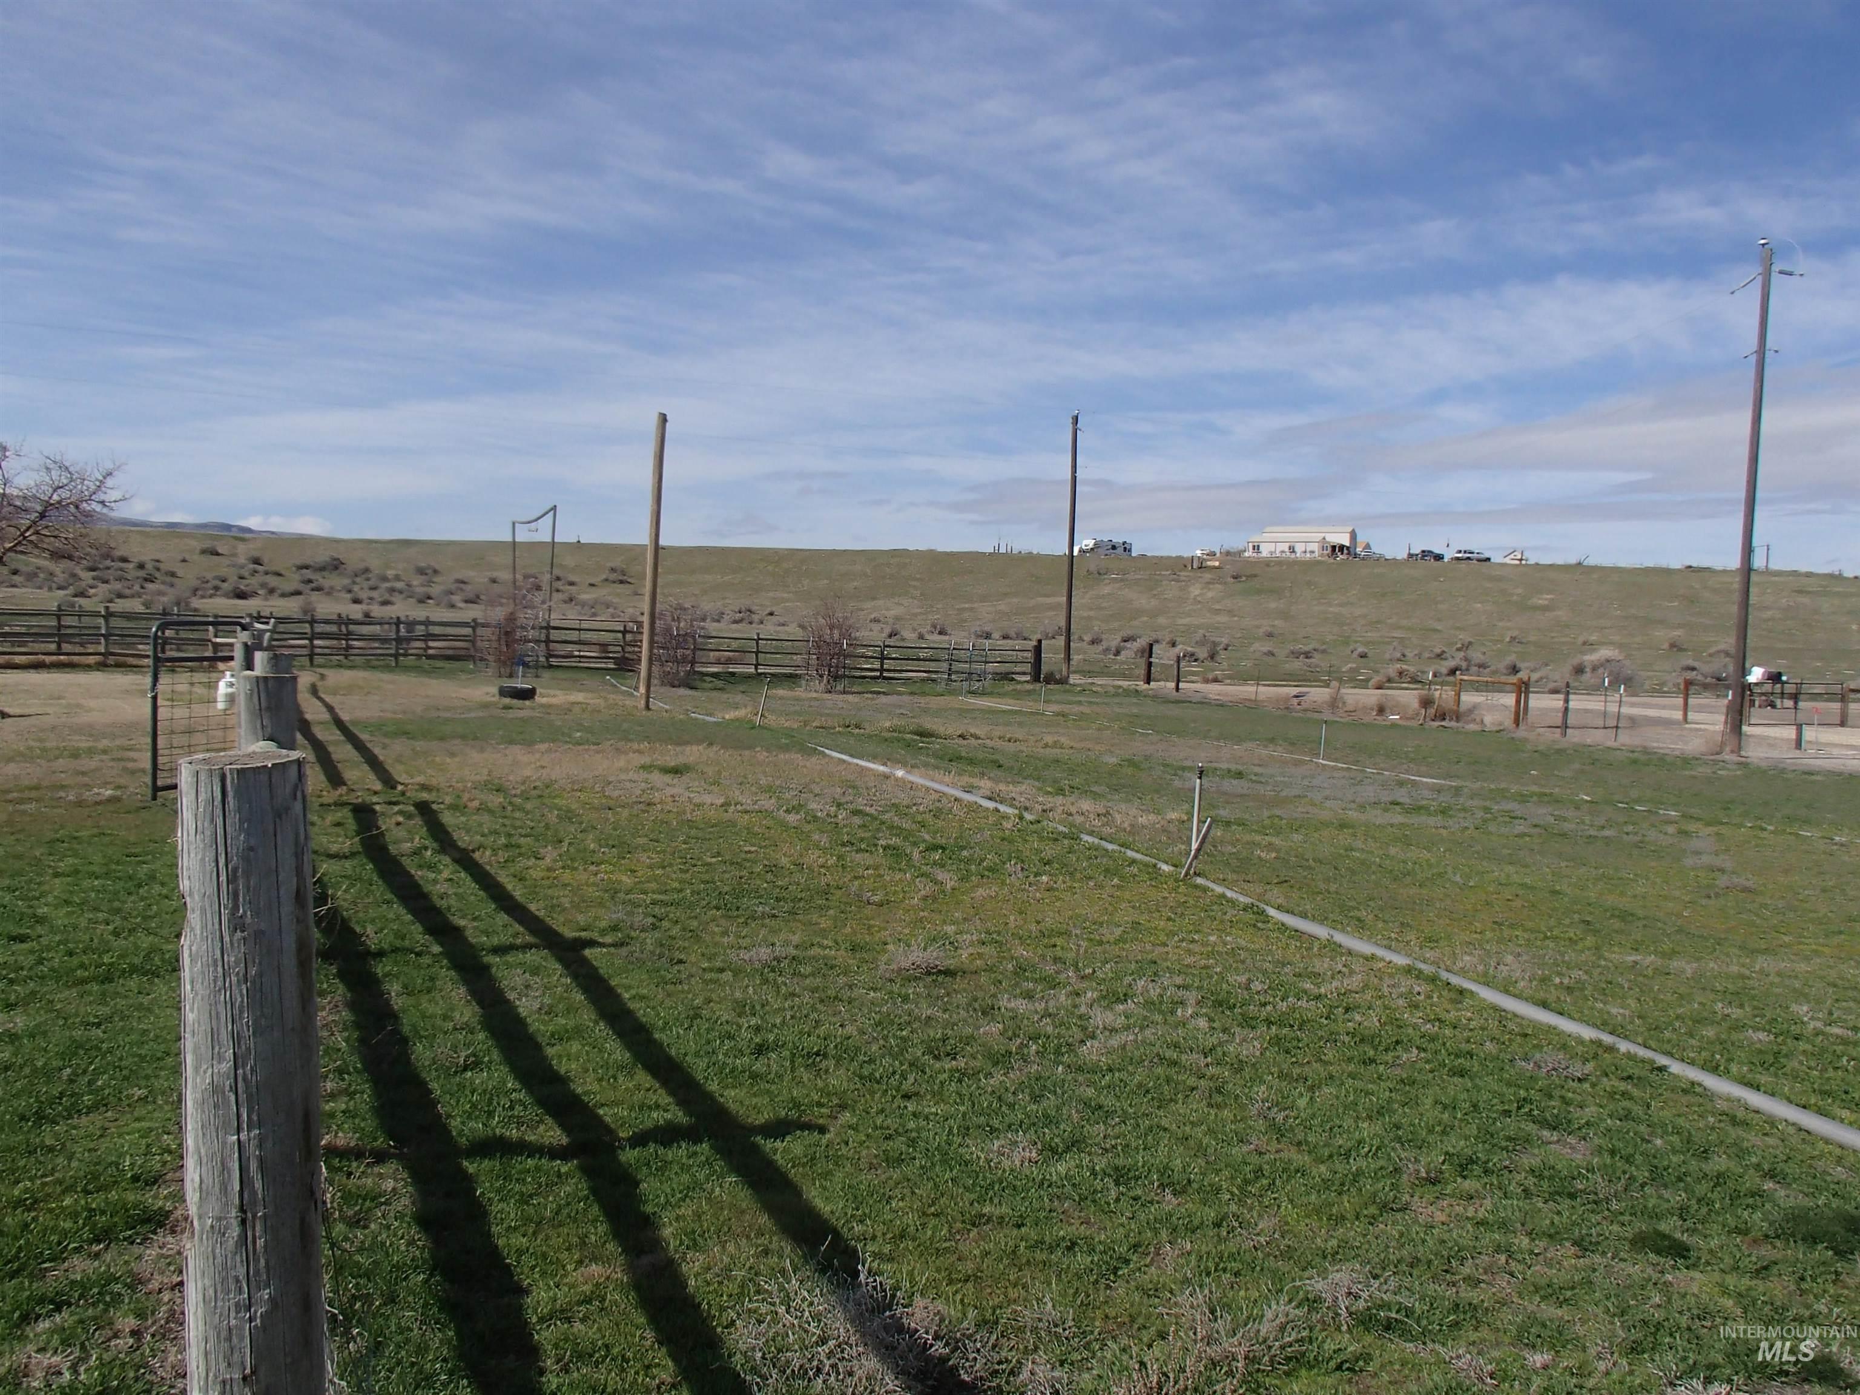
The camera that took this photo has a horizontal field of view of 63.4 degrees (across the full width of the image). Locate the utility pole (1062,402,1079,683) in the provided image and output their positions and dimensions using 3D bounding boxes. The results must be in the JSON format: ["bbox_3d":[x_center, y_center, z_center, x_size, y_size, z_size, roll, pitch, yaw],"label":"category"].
[{"bbox_3d":[4.625,-4.891,49.136,0.240,8.762,0.240,1,5,0],"label":"utility pole"}]

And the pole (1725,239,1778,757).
[{"bbox_3d":[14.156,-3.381,25.935,0.220,8.801,0.220,1,5,0],"label":"pole"}]

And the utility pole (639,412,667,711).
[{"bbox_3d":[-4.000,-1.953,21.822,0.165,4.293,0.165,4,5,0],"label":"utility pole"}]

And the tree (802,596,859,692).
[{"bbox_3d":[-2.193,-1.142,32.414,1.220,2.072,1.220,1,5,0],"label":"tree"}]

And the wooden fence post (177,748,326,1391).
[{"bbox_3d":[-0.902,0.719,2.004,0.178,1.290,0.178,1,5,0],"label":"wooden fence post"}]

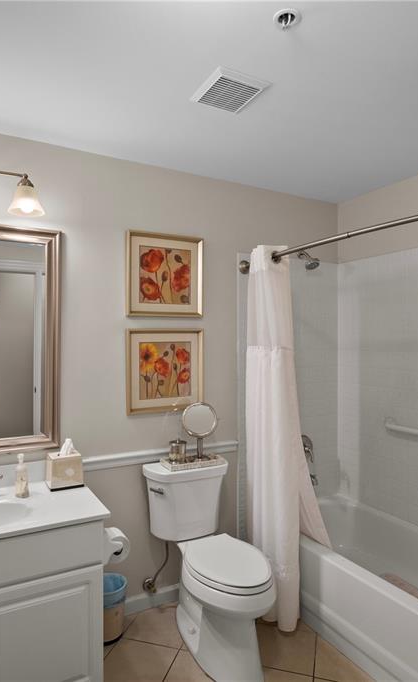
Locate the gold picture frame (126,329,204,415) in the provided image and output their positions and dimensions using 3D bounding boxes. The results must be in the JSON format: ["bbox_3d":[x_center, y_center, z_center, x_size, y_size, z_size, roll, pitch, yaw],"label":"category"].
[{"bbox_3d":[-0.235,0.168,2.389,0.456,0.458,0.027,0,0,-29],"label":"gold picture frame"}]

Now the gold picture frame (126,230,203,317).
[{"bbox_3d":[-0.236,-0.360,2.399,0.459,0.462,0.027,0,0,-28],"label":"gold picture frame"}]

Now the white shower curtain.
[{"bbox_3d":[0.386,0.468,2.381,0.281,1.970,0.512,0,0,-28],"label":"white shower curtain"}]

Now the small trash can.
[{"bbox_3d":[-0.514,1.353,2.148,0.198,0.255,0.198,0,0,0],"label":"small trash can"}]

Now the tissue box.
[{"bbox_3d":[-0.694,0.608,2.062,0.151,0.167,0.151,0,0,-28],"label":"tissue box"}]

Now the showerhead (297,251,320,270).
[{"bbox_3d":[0.658,-0.535,2.797,0.086,0.142,0.165,0,0,-29],"label":"showerhead"}]

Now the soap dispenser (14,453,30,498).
[{"bbox_3d":[-0.839,0.598,1.919,0.063,0.186,0.060,0,0,-13],"label":"soap dispenser"}]

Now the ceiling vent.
[{"bbox_3d":[0.081,-0.961,1.669,0.229,0.022,0.243,0,0,-28],"label":"ceiling vent"}]

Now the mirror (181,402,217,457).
[{"bbox_3d":[-0.052,0.500,2.379,0.198,0.316,0.105,0,0,12],"label":"mirror"}]

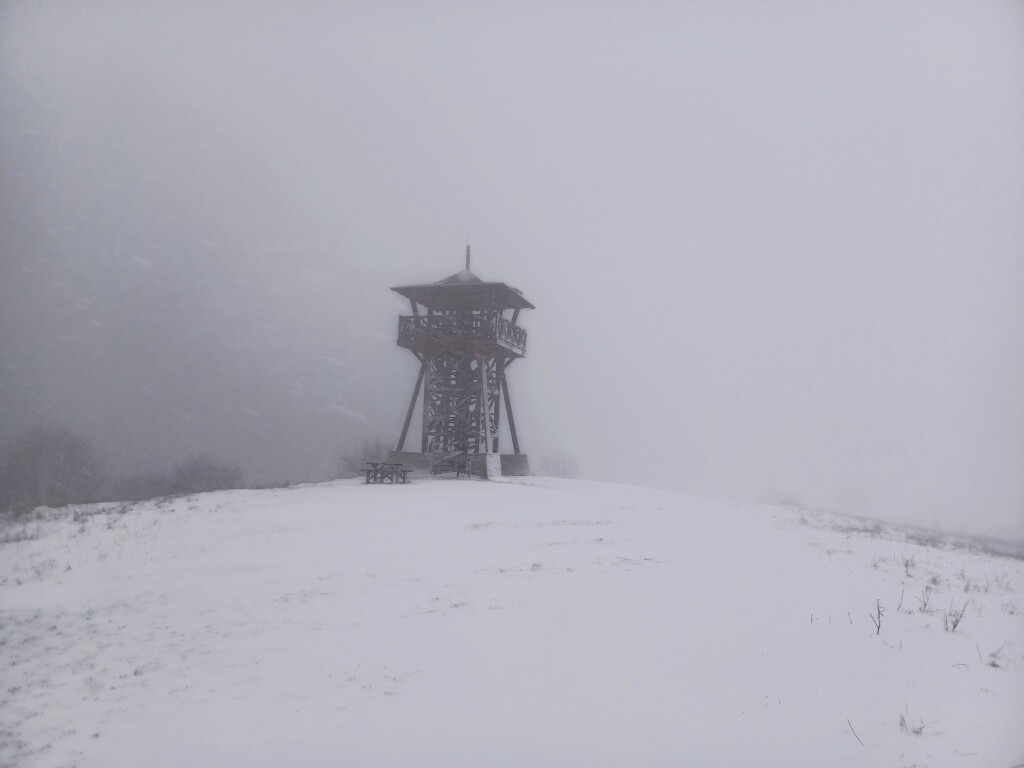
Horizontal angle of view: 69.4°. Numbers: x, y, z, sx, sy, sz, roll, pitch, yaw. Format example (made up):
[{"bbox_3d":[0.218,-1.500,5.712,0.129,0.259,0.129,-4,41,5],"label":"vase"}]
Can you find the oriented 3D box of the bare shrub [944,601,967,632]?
[{"bbox_3d":[4.694,2.447,7.800,0.260,0.340,0.220,2,-5,0],"label":"bare shrub"}]

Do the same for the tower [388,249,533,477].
[{"bbox_3d":[-2.249,-1.178,35.318,5.382,11.095,5.382,0,-6,17],"label":"tower"}]

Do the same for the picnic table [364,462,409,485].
[{"bbox_3d":[-4.680,3.376,27.800,1.600,0.760,1.500,0,-6,17],"label":"picnic table"}]

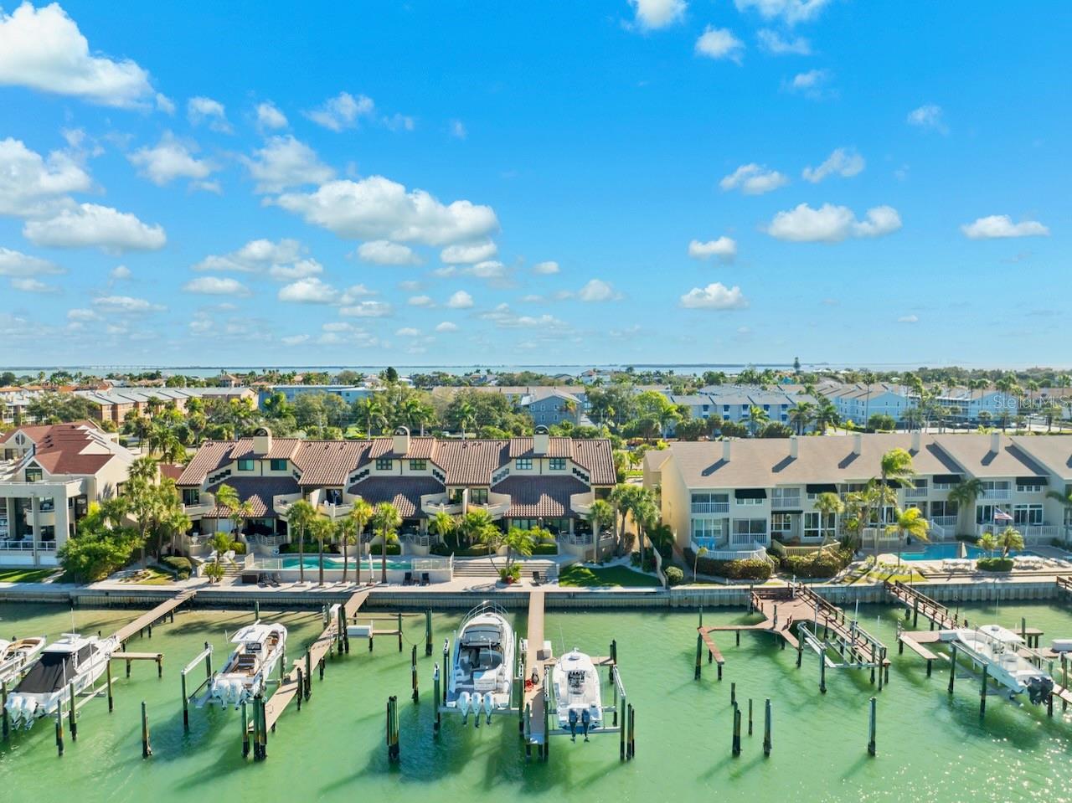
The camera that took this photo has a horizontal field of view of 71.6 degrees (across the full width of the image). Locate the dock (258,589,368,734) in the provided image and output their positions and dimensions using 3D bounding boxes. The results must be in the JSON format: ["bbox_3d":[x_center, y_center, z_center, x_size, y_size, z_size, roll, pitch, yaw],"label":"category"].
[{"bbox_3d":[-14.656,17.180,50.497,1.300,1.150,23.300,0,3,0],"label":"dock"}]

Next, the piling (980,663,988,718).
[{"bbox_3d":[25.827,16.683,42.825,0.320,3.200,0.320,0,3,0],"label":"piling"}]

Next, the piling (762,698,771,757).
[{"bbox_3d":[12.066,17.006,38.782,0.320,3.100,0.320,0,3,0],"label":"piling"}]

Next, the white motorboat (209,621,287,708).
[{"bbox_3d":[-17.400,16.149,46.900,3.000,3.300,9.300,0,3,0],"label":"white motorboat"}]

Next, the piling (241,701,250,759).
[{"bbox_3d":[-16.162,18.247,41.377,0.310,3.148,0.310,0,3,0],"label":"piling"}]

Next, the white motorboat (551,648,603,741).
[{"bbox_3d":[2.420,16.353,43.600,2.900,3.200,8.400,0,3,2],"label":"white motorboat"}]

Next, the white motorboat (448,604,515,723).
[{"bbox_3d":[-3.116,15.272,44.200,3.600,3.200,11.600,0,3,0],"label":"white motorboat"}]

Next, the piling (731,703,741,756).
[{"bbox_3d":[10.450,17.115,38.787,0.380,2.900,0.340,0,3,0],"label":"piling"}]

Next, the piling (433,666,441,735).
[{"bbox_3d":[-5.832,17.616,43.842,0.330,4.102,0.330,0,3,0],"label":"piling"}]

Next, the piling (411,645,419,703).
[{"bbox_3d":[-7.761,17.616,47.978,0.310,3.705,0.310,0,3,0],"label":"piling"}]

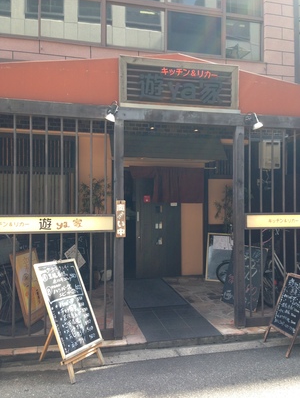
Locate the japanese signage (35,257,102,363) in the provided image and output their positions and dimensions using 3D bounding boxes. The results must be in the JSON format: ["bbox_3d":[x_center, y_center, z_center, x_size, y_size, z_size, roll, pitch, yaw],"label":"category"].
[{"bbox_3d":[-0.803,1.053,3.795,0.035,0.900,0.572,-29,-15,27],"label":"japanese signage"}]

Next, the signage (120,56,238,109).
[{"bbox_3d":[0.358,-1.321,4.434,1.439,0.542,0.100,0,-1,-13],"label":"signage"}]

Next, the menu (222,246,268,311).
[{"bbox_3d":[1.383,1.125,5.554,0.035,0.884,0.648,19,-11,-32],"label":"menu"}]

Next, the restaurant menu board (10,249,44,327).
[{"bbox_3d":[-1.514,1.112,4.866,0.040,0.891,0.533,-16,-5,15],"label":"restaurant menu board"}]

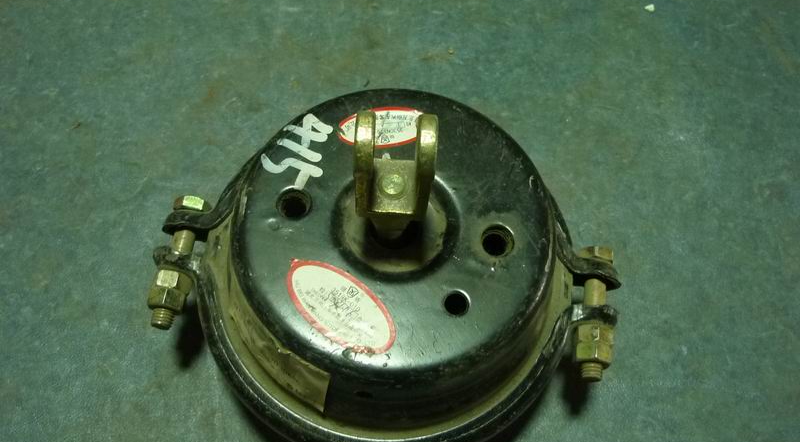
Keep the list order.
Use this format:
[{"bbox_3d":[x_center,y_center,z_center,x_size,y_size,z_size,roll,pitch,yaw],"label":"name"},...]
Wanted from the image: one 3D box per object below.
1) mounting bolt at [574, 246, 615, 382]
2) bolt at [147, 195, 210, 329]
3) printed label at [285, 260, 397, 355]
[{"bbox_3d":[0.095,0.045,0.368,0.018,0.018,0.062,10,66,1],"label":"mounting bolt"},{"bbox_3d":[-0.108,0.020,0.368,0.018,0.018,0.063,9,66,1],"label":"bolt"},{"bbox_3d":[-0.024,0.034,0.303,0.052,0.002,0.025,37,69,13],"label":"printed label"}]

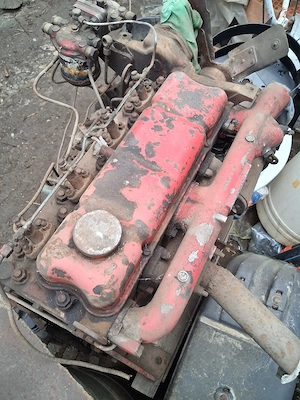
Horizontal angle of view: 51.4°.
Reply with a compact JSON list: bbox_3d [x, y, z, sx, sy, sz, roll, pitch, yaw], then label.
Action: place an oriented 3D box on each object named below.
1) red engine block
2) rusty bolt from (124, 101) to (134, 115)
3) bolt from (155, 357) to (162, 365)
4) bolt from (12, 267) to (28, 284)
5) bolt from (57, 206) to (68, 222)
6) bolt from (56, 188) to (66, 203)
[{"bbox_3d":[0.000,-0.055,0.521,0.126,0.084,0.462,27,63,7],"label":"red engine block"},{"bbox_3d":[-0.041,-0.182,0.617,0.019,0.019,0.019,27,63,7],"label":"rusty bolt"},{"bbox_3d":[0.015,0.273,0.531,0.013,0.006,0.013,27,63,7],"label":"bolt"},{"bbox_3d":[-0.187,0.108,0.451,0.023,0.022,0.023,27,63,7],"label":"bolt"},{"bbox_3d":[-0.140,0.023,0.498,0.020,0.024,0.020,27,63,7],"label":"bolt"},{"bbox_3d":[-0.146,-0.007,0.516,0.018,0.019,0.018,27,63,7],"label":"bolt"}]

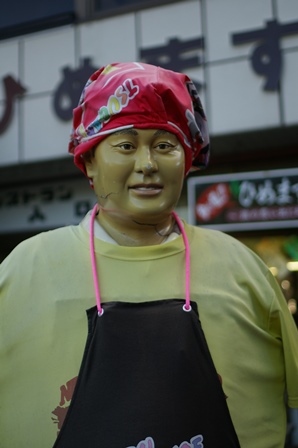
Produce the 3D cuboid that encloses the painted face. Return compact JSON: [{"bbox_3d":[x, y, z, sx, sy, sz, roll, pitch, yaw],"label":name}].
[{"bbox_3d":[-0.024,-0.084,1.175,0.163,0.168,0.130,1,-8,-13],"label":"painted face"}]

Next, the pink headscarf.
[{"bbox_3d":[-0.020,-0.199,1.250,0.250,0.205,0.260,1,-8,-12],"label":"pink headscarf"}]

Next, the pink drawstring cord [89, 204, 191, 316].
[{"bbox_3d":[-0.019,0.063,1.180,0.180,0.214,0.180,0,-9,-9],"label":"pink drawstring cord"}]

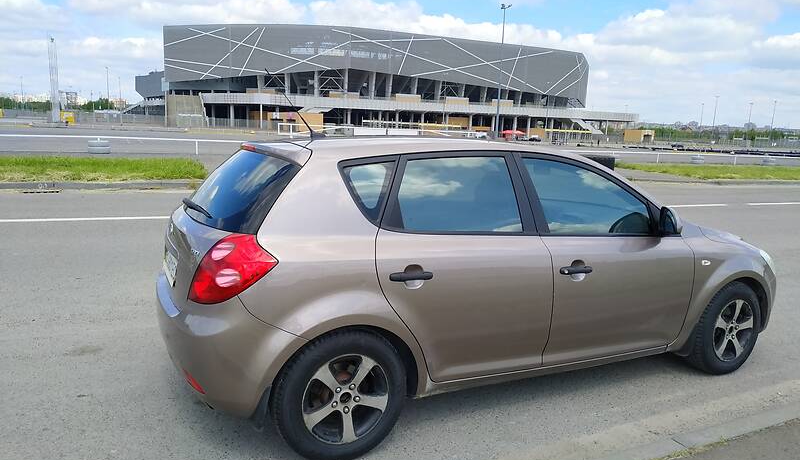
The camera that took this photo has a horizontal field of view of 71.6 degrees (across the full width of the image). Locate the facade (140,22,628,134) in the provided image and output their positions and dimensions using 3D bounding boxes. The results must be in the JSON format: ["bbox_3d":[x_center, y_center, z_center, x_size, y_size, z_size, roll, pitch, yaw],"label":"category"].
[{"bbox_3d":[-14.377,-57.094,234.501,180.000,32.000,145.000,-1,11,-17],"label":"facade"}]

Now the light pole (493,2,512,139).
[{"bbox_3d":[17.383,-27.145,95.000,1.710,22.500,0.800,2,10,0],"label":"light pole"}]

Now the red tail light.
[{"bbox_3d":[-0.697,0.171,2.313,0.320,0.300,0.260,-7,13,-42],"label":"red tail light"}]

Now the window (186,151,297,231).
[{"bbox_3d":[-0.876,-0.220,2.979,0.170,0.490,1.280,34,-6,-26],"label":"window"}]

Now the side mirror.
[{"bbox_3d":[1.463,-0.056,3.057,0.110,0.155,0.170,-3,11,-25],"label":"side mirror"}]

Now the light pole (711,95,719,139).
[{"bbox_3d":[102.217,-36.425,180.000,1.620,14.500,0.800,2,10,0],"label":"light pole"}]

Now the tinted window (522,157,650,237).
[{"bbox_3d":[1.057,-0.191,3.087,0.860,0.430,0.050,-3,-11,-25],"label":"tinted window"}]

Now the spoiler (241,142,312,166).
[{"bbox_3d":[-0.736,-0.435,3.006,0.260,0.110,1.120,-3,11,-25],"label":"spoiler"}]

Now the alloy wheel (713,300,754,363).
[{"bbox_3d":[2.135,0.639,3.675,0.415,0.415,0.170,-3,11,-25],"label":"alloy wheel"}]

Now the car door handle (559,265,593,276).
[{"bbox_3d":[0.917,0.207,2.911,0.220,0.040,0.045,-3,11,-25],"label":"car door handle"}]

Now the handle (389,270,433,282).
[{"bbox_3d":[0.045,0.205,2.500,0.220,0.040,0.045,-3,11,-25],"label":"handle"}]

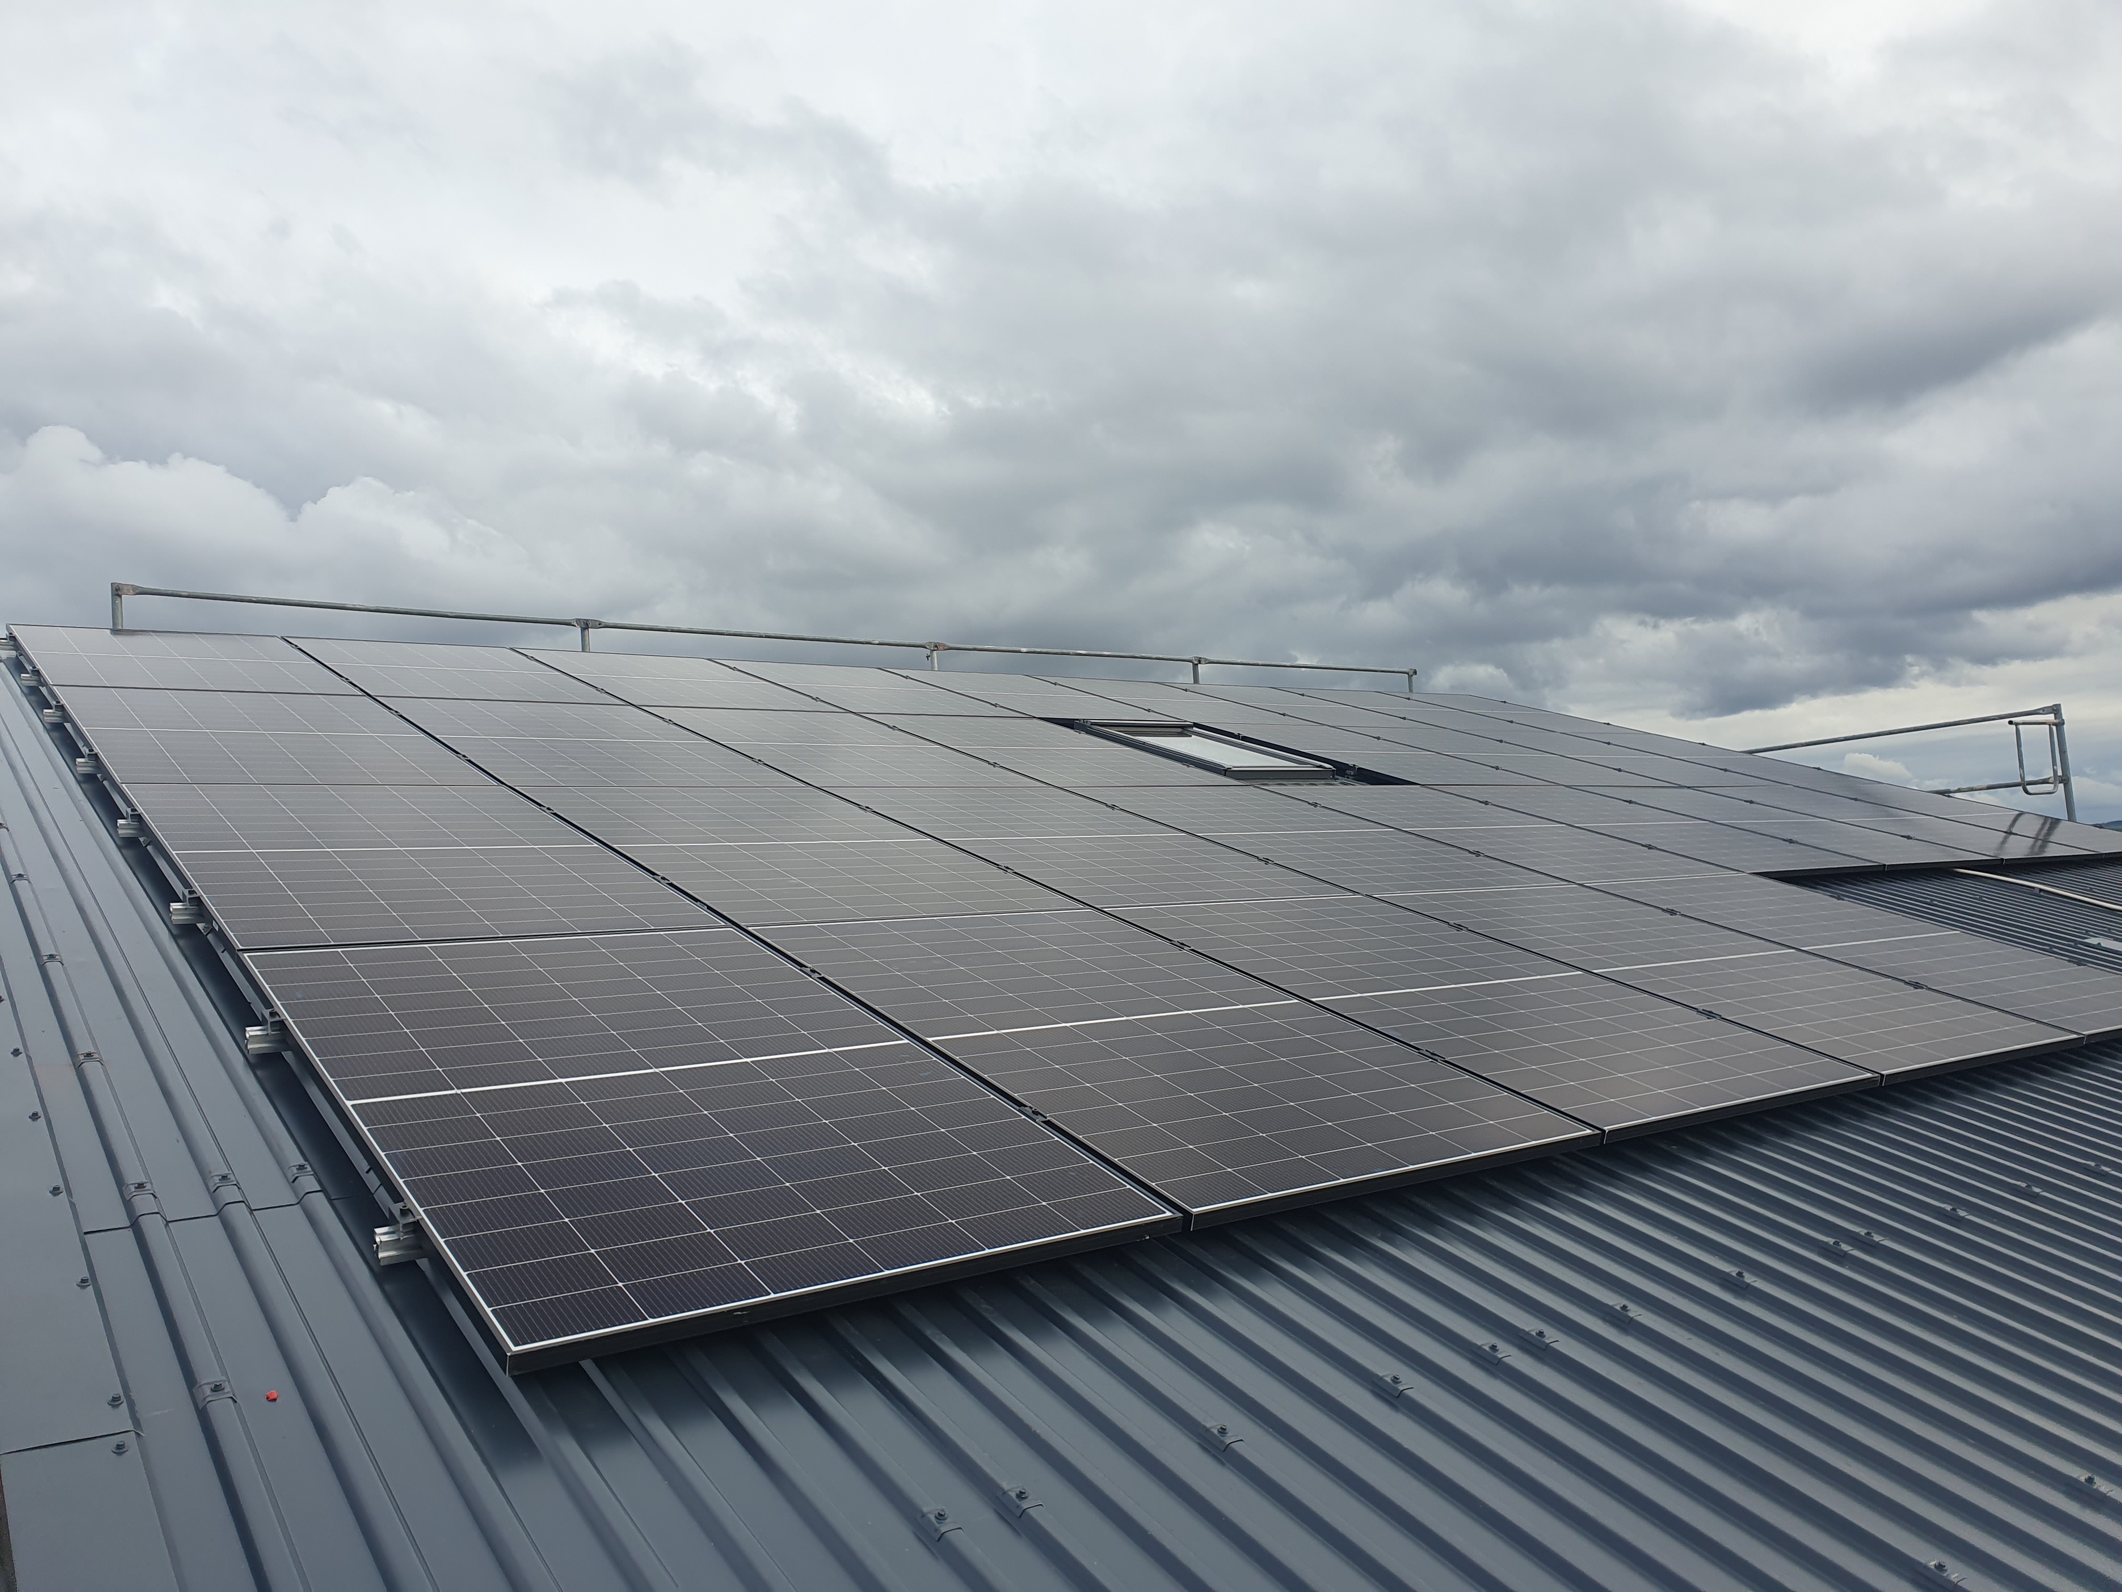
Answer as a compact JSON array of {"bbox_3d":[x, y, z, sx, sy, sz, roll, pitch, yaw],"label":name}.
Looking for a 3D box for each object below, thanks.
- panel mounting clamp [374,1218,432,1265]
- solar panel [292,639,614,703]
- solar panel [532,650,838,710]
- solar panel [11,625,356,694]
[{"bbox_3d":[-0.965,0.657,2.345,0.090,0.050,0.045,0,12,-37],"label":"panel mounting clamp"},{"bbox_3d":[-3.022,-0.606,7.904,1.125,0.040,1.750,0,12,-37],"label":"solar panel"},{"bbox_3d":[-2.077,-0.604,8.608,1.125,0.040,1.750,0,12,-37],"label":"solar panel"},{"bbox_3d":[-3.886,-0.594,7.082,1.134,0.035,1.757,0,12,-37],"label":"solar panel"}]

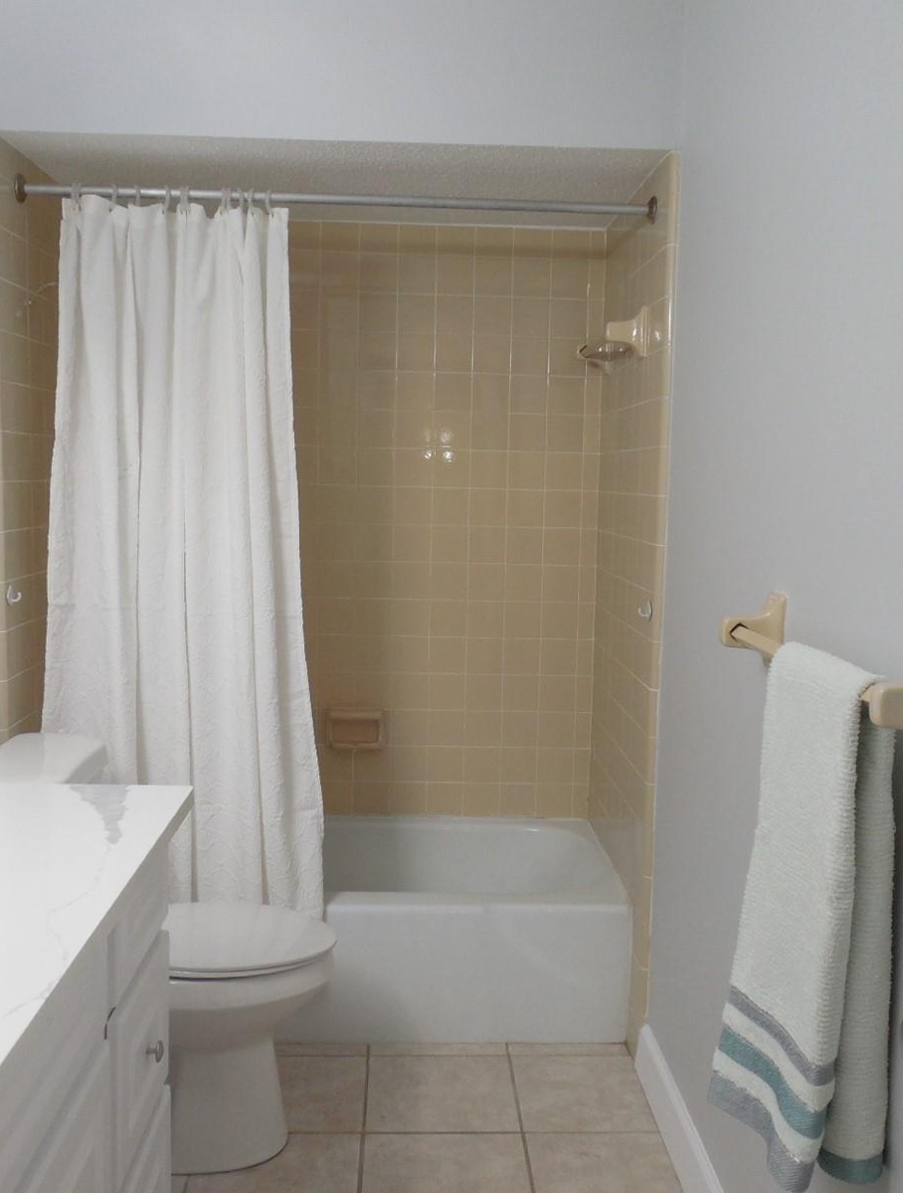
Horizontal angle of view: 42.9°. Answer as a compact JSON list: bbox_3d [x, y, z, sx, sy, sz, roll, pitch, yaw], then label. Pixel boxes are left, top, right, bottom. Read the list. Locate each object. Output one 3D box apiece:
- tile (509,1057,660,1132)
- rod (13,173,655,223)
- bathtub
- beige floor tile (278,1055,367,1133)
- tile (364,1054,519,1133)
[{"bbox_3d":[0.300,1.137,2.626,0.298,0.010,0.325,1,6,-2],"label":"tile"},{"bbox_3d":[-0.255,-0.927,2.682,1.465,0.060,0.060,1,6,-2],"label":"rod"},{"bbox_3d":[-0.303,0.886,3.168,1.485,0.355,0.735,1,6,-2],"label":"bathtub"},{"bbox_3d":[-0.362,1.128,2.598,0.333,0.010,0.328,1,6,-2],"label":"beige floor tile"},{"bbox_3d":[-0.022,1.132,2.613,0.335,0.010,0.328,1,6,-2],"label":"tile"}]

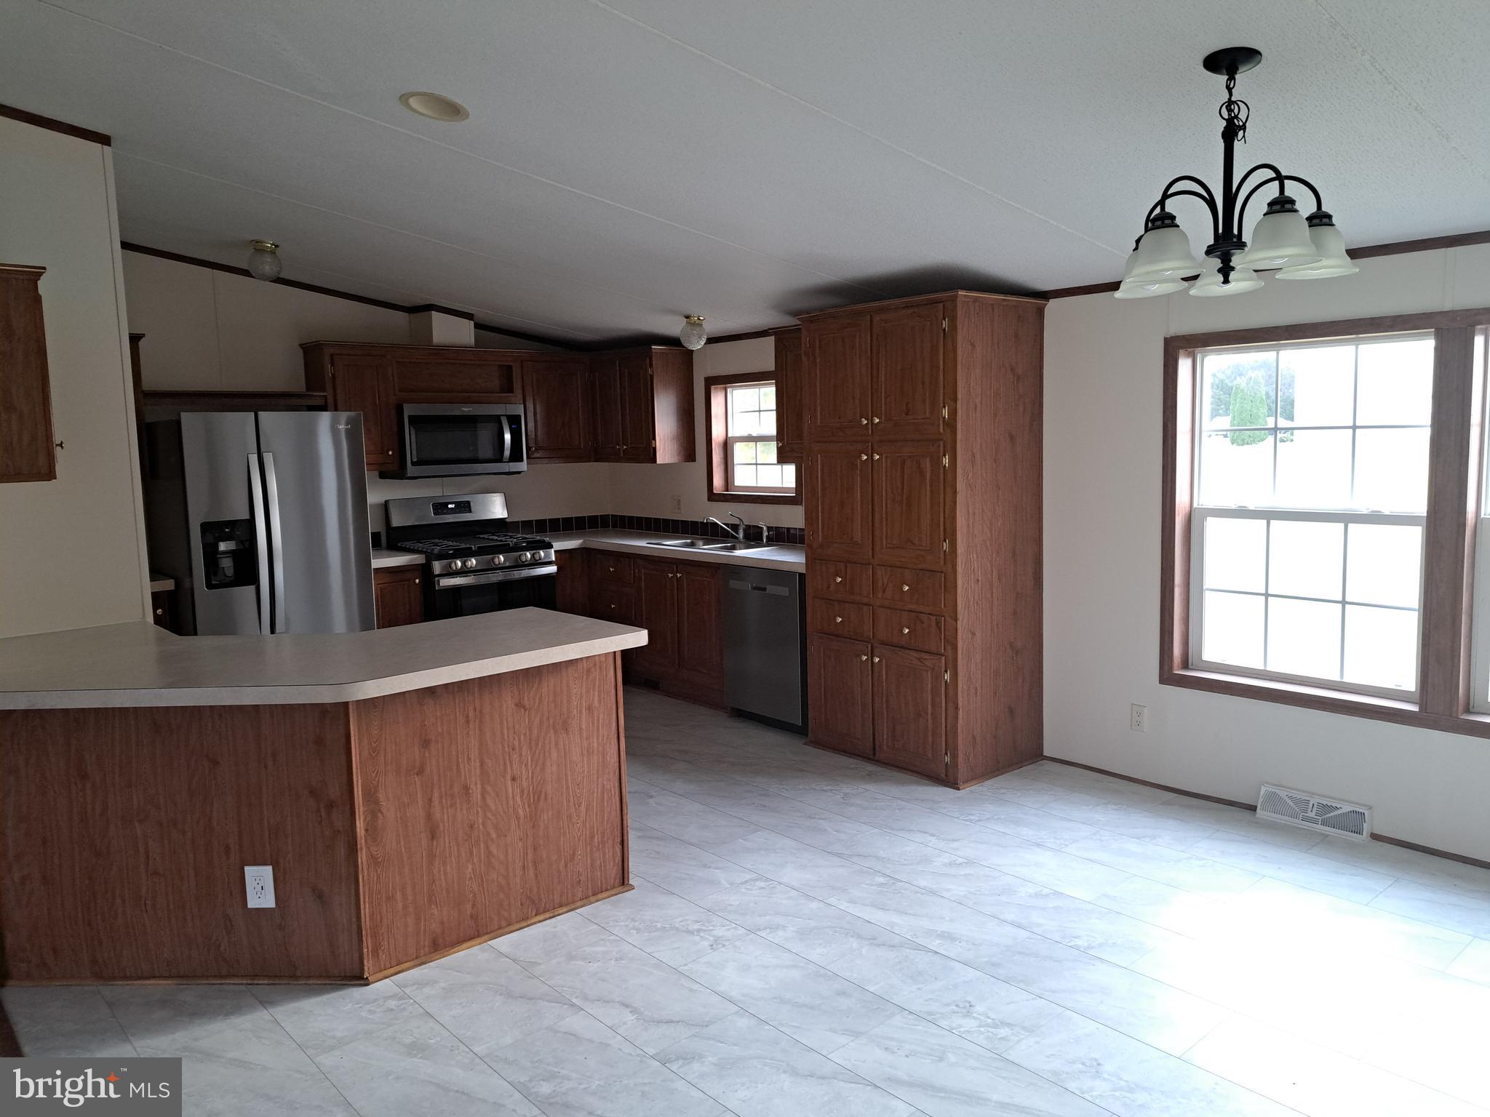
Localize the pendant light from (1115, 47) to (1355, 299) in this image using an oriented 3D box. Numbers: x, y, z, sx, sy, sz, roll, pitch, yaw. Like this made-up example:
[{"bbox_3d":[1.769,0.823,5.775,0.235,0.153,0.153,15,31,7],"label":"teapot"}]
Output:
[{"bbox_3d":[1.153,-0.921,2.458,0.550,0.520,0.550,-7,9,-41],"label":"pendant light"}]

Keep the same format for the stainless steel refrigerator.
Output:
[{"bbox_3d":[-2.458,0.120,5.296,0.830,1.690,0.845,-7,9,-41],"label":"stainless steel refrigerator"}]

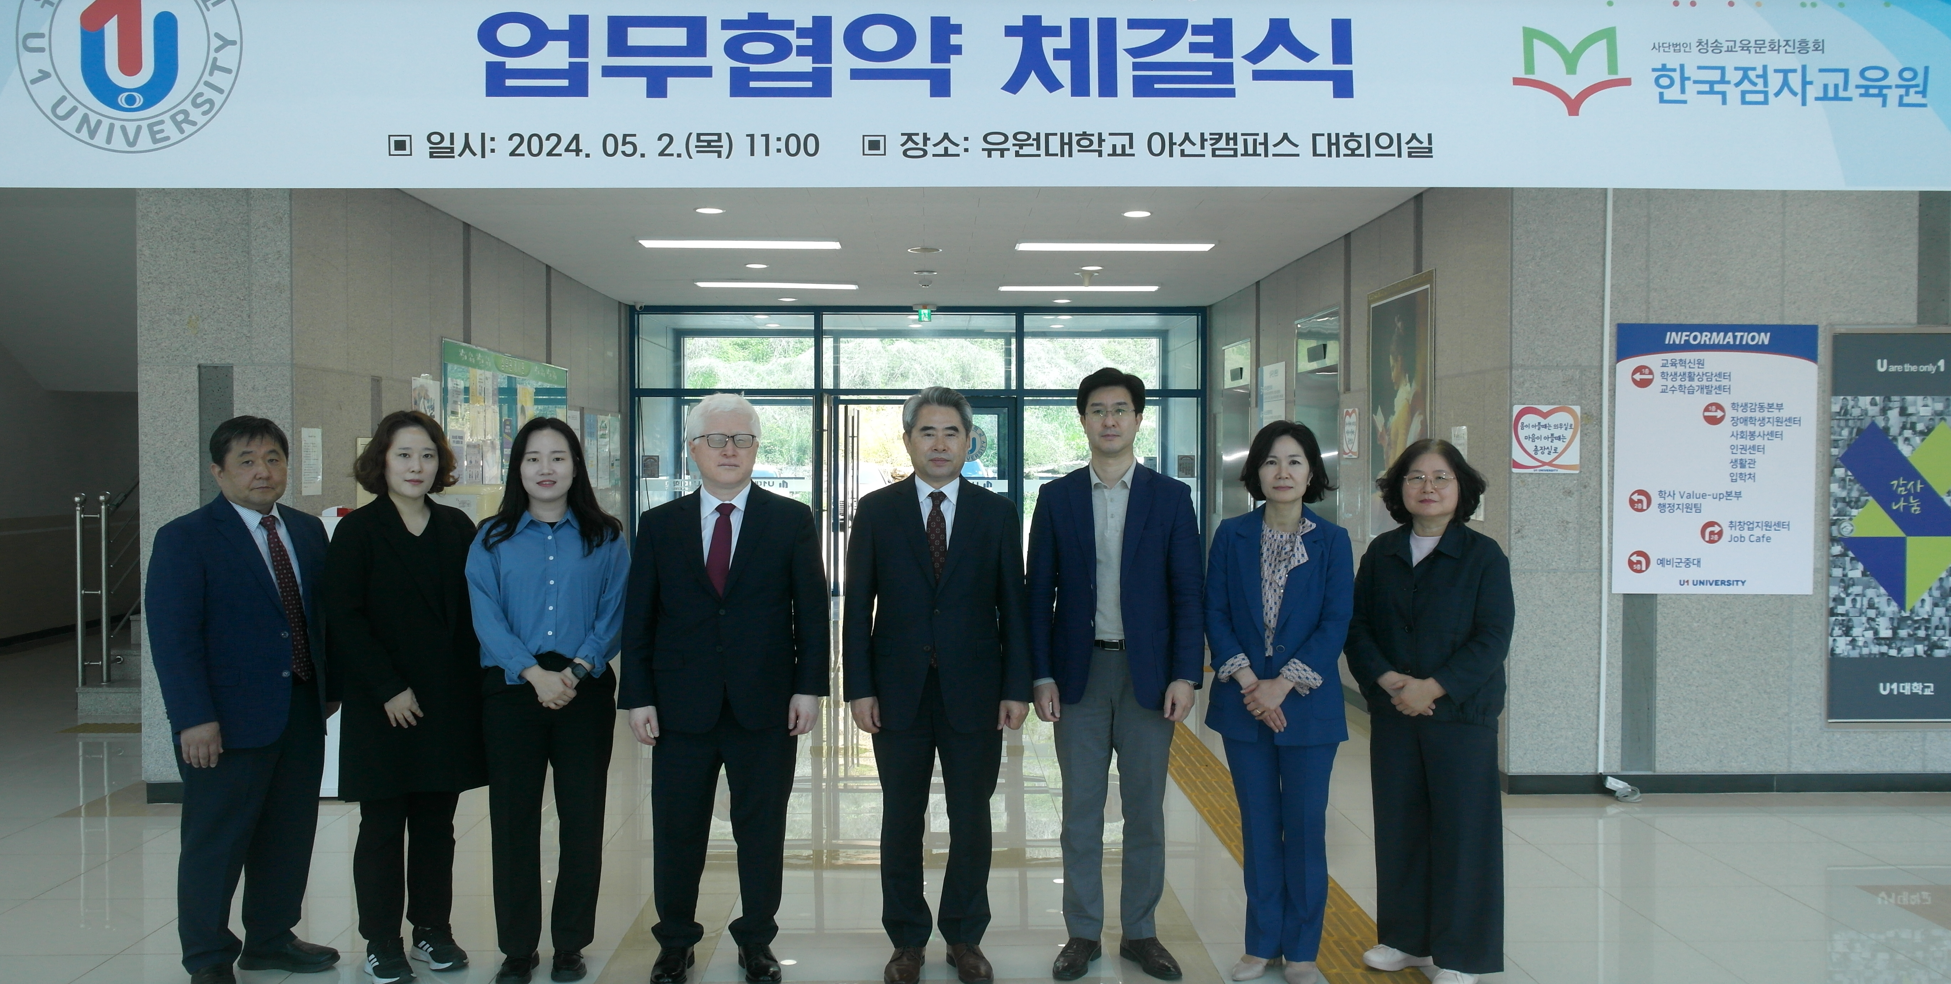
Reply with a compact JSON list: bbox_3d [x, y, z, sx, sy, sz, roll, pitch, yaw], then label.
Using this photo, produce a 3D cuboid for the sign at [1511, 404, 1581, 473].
[{"bbox_3d":[2.546,-0.233,6.510,0.302,0.299,0.015,0,1,-2],"label":"sign"}]

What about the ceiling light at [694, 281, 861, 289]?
[{"bbox_3d":[-1.587,-1.665,11.720,1.280,0.060,0.200,0,1,-2],"label":"ceiling light"}]

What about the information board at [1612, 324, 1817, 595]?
[{"bbox_3d":[3.310,-0.142,6.530,0.910,1.200,0.030,0,1,-2],"label":"information board"}]

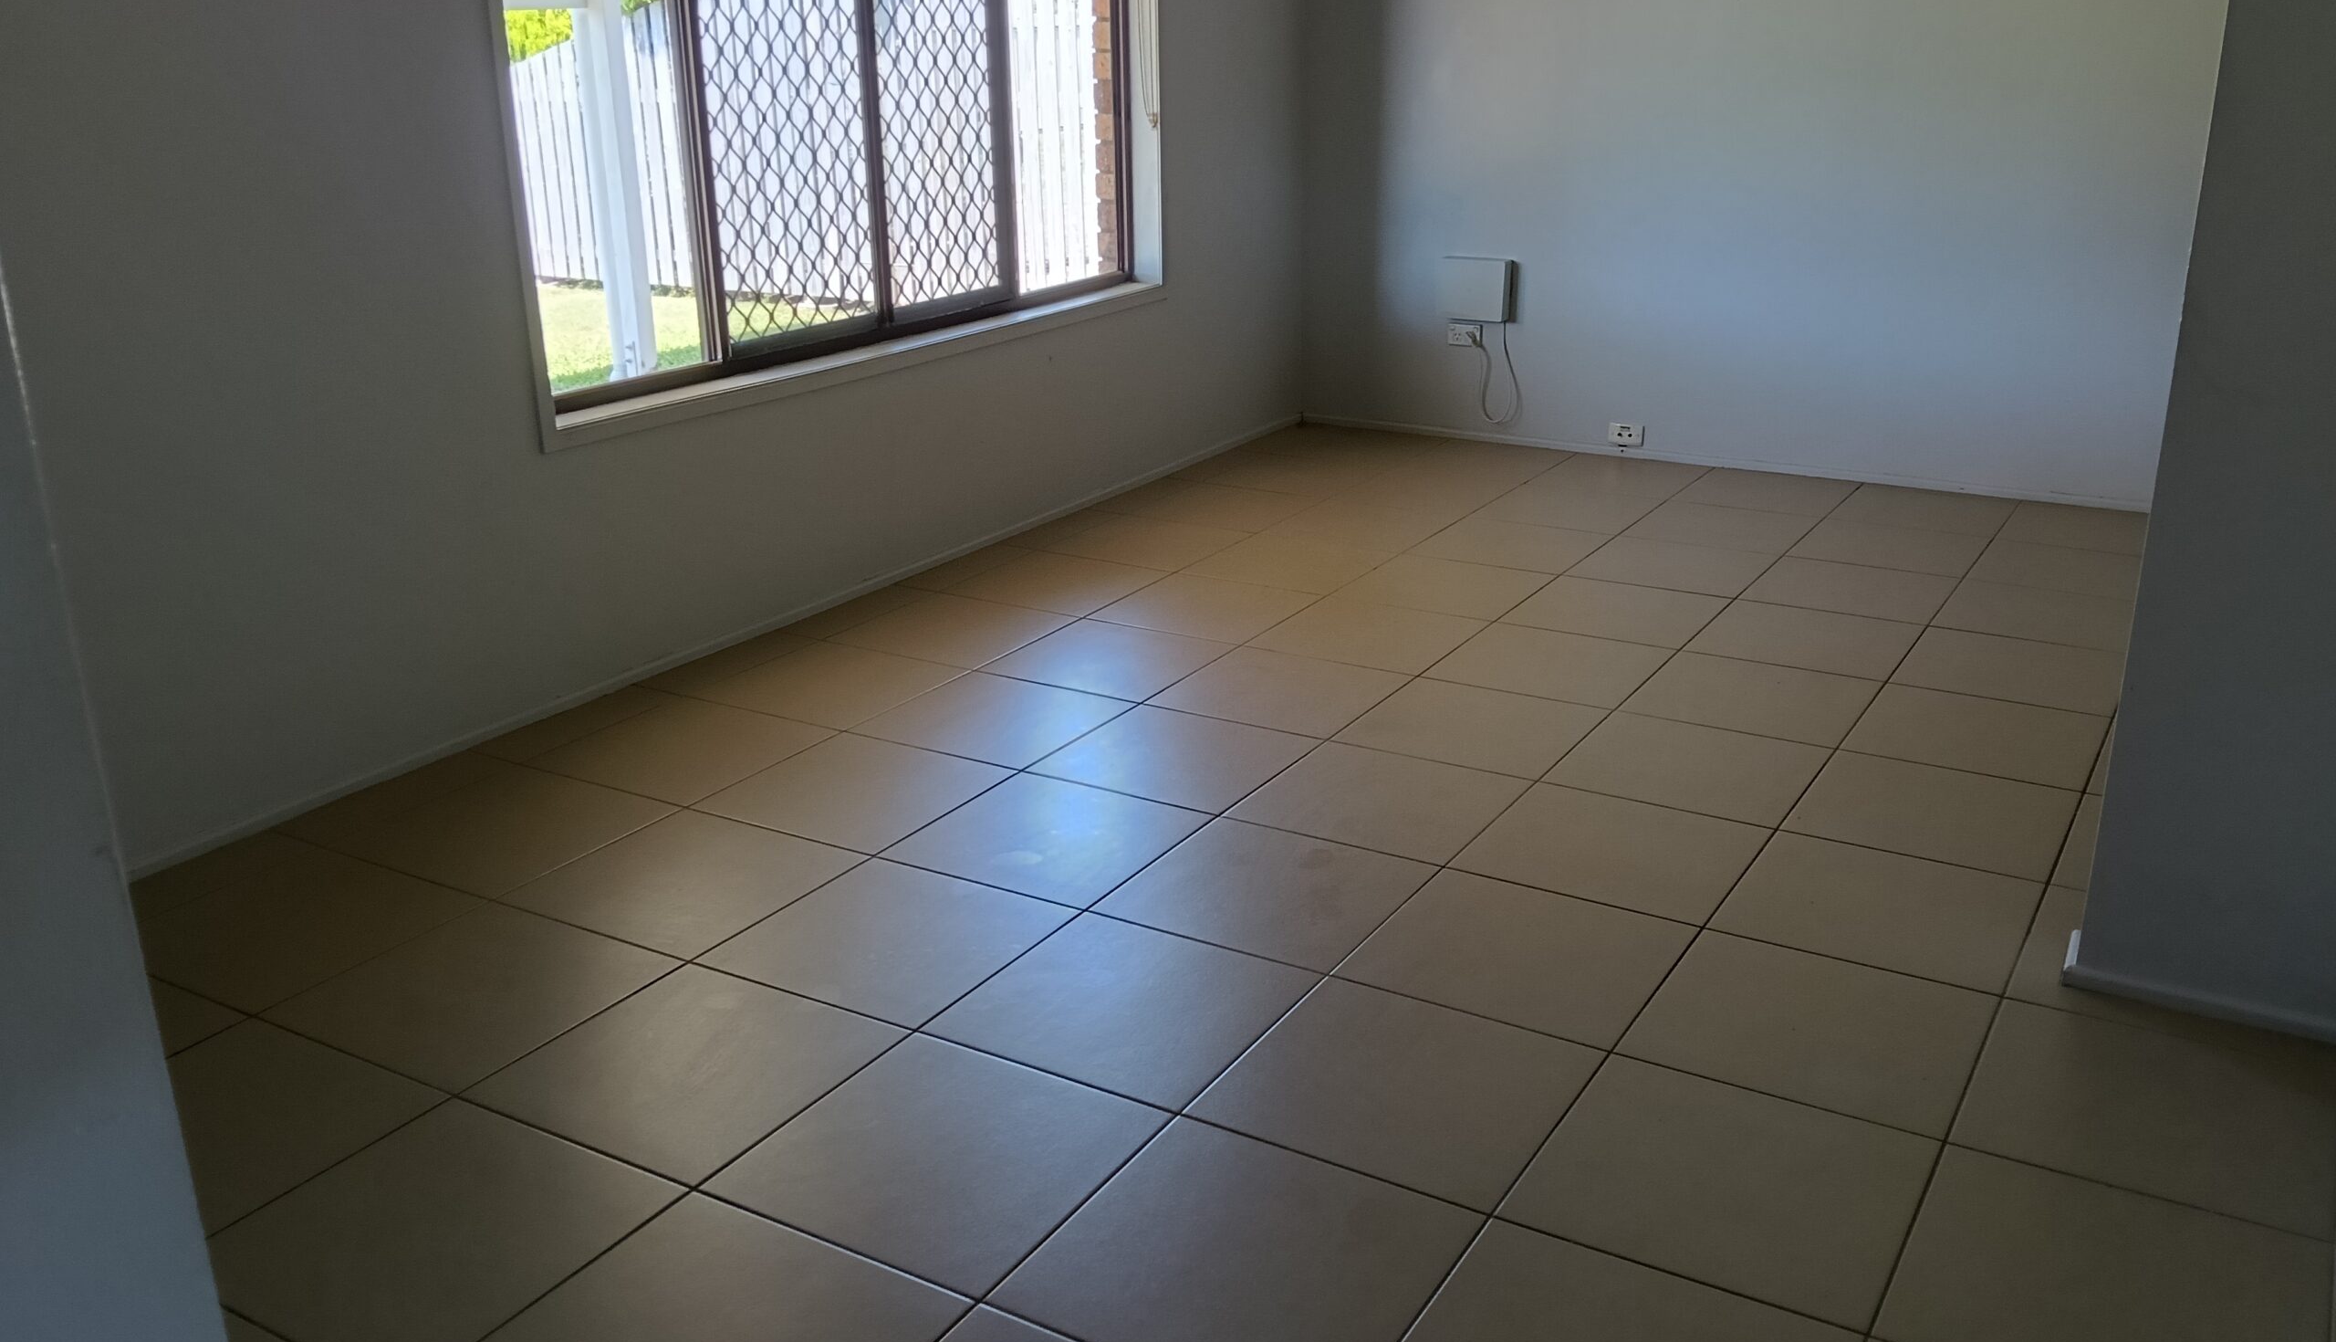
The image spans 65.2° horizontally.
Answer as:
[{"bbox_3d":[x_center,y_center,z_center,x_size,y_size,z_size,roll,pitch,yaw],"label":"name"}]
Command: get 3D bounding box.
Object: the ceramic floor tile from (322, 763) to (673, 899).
[{"bbox_3d":[-1.253,0.300,3.470,0.453,0.010,0.453,10,22,30],"label":"ceramic floor tile"}]

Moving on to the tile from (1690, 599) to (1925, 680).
[{"bbox_3d":[1.525,-0.073,4.363,0.450,0.010,0.450,10,22,30],"label":"tile"}]

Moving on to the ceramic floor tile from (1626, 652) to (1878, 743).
[{"bbox_3d":[1.263,0.054,3.951,0.445,0.010,0.445,11,22,30],"label":"ceramic floor tile"}]

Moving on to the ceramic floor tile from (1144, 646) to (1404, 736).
[{"bbox_3d":[0.261,0.048,4.122,0.453,0.010,0.453,10,22,30],"label":"ceramic floor tile"}]

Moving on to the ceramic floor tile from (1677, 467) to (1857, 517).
[{"bbox_3d":[1.896,-0.558,5.794,0.453,0.010,0.453,10,22,30],"label":"ceramic floor tile"}]

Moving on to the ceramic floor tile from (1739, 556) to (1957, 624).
[{"bbox_3d":[1.786,-0.207,4.778,0.453,0.010,0.453,10,22,30],"label":"ceramic floor tile"}]

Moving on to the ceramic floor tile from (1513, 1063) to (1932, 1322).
[{"bbox_3d":[0.708,0.650,2.321,0.450,0.010,0.450,10,22,30],"label":"ceramic floor tile"}]

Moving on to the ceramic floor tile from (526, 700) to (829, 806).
[{"bbox_3d":[-1.009,0.166,3.816,0.450,0.010,0.450,10,22,30],"label":"ceramic floor tile"}]

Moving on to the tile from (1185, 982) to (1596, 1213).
[{"bbox_3d":[0.320,0.574,2.533,0.446,0.010,0.446,11,22,30],"label":"tile"}]

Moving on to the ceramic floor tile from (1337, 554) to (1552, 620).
[{"bbox_3d":[0.741,-0.221,4.836,0.450,0.010,0.450,10,22,30],"label":"ceramic floor tile"}]

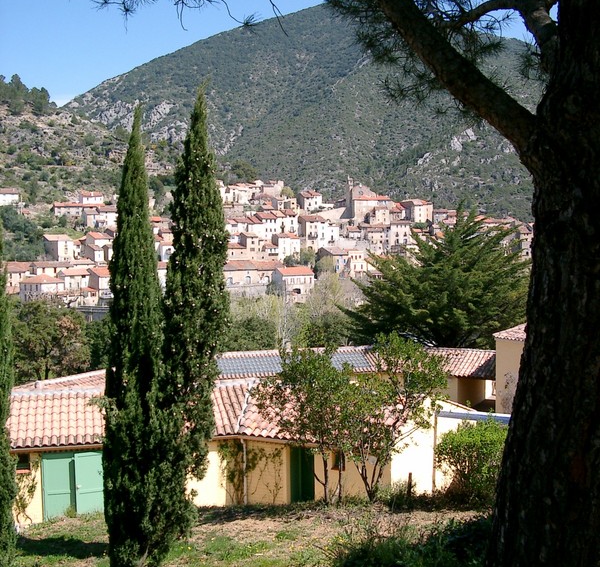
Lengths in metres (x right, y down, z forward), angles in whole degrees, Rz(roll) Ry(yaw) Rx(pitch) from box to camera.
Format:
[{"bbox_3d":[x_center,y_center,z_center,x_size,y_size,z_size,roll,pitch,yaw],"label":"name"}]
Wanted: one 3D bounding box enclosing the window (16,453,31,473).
[{"bbox_3d":[-8.247,5.329,25.600,0.450,0.620,0.120,-1,3,-15],"label":"window"}]

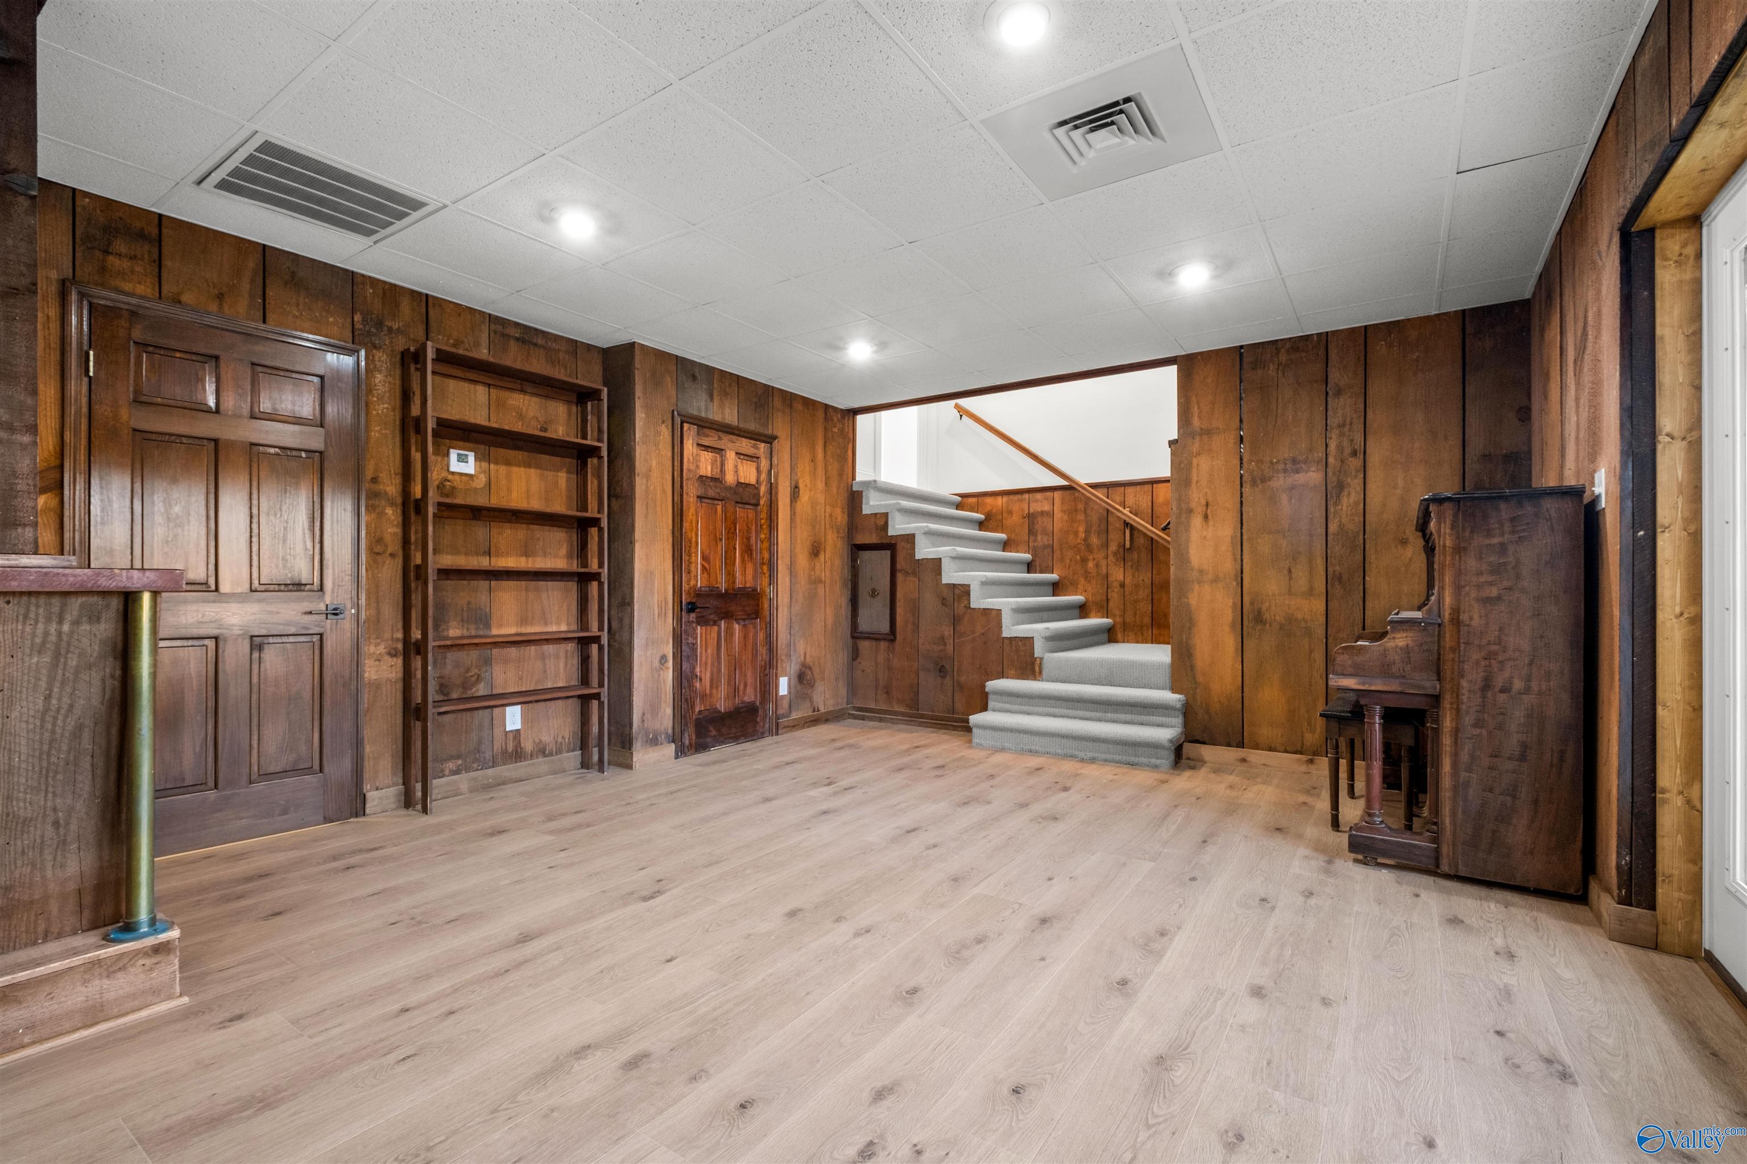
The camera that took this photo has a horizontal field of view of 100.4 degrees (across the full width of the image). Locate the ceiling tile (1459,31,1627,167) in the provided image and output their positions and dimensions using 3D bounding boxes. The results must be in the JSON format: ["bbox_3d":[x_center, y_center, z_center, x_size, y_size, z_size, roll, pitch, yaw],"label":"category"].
[{"bbox_3d":[1.935,-1.389,2.147,0.320,0.020,0.600,1,1,35],"label":"ceiling tile"}]

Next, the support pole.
[{"bbox_3d":[-1.880,0.463,1.865,0.120,0.865,0.120,0,0,35],"label":"support pole"}]

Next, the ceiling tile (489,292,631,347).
[{"bbox_3d":[-1.642,-1.402,3.840,0.262,0.020,0.640,0,0,35],"label":"ceiling tile"}]

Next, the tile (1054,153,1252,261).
[{"bbox_3d":[1.067,-1.401,2.753,0.600,0.020,0.600,1,1,35],"label":"tile"}]

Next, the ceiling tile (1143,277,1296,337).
[{"bbox_3d":[1.762,-1.413,3.753,0.603,0.020,0.603,1,1,35],"label":"ceiling tile"}]

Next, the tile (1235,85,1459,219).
[{"bbox_3d":[1.563,-1.394,2.408,0.600,0.020,0.600,1,1,35],"label":"tile"}]

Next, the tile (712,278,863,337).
[{"bbox_3d":[-0.445,-1.421,3.806,0.600,0.020,0.600,1,1,35],"label":"tile"}]

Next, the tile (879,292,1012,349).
[{"bbox_3d":[0.427,-1.401,3.920,0.605,0.020,0.605,0,0,35],"label":"tile"}]

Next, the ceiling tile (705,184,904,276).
[{"bbox_3d":[-0.285,-1.410,2.953,0.603,0.020,0.603,1,1,35],"label":"ceiling tile"}]

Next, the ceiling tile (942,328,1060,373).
[{"bbox_3d":[0.780,-1.399,4.418,0.605,0.020,0.605,0,0,35],"label":"ceiling tile"}]

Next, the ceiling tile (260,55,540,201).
[{"bbox_3d":[-1.484,-1.405,2.303,0.603,0.020,0.603,1,1,35],"label":"ceiling tile"}]

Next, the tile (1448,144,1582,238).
[{"bbox_3d":[2.310,-1.408,2.654,0.337,0.020,0.605,0,0,35],"label":"tile"}]

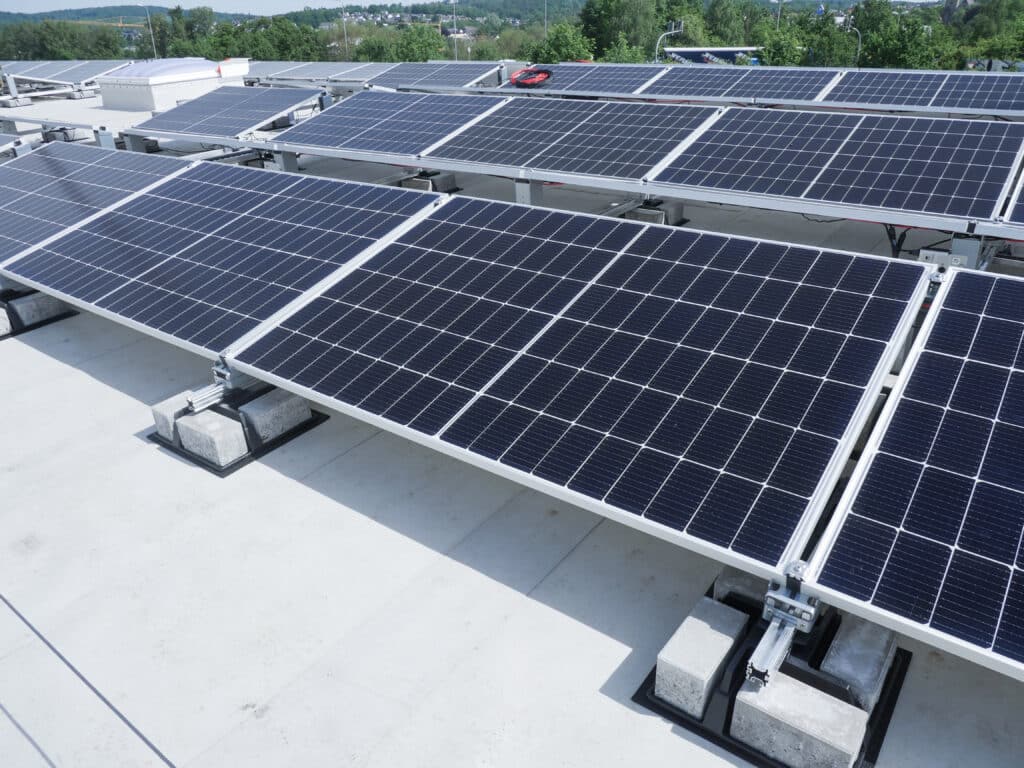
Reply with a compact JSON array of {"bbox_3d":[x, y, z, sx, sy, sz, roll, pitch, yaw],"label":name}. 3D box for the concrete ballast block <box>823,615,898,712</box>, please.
[{"bbox_3d":[0.656,0.538,1.356,0.097,0.102,0.205,17,32,33],"label":"concrete ballast block"}]

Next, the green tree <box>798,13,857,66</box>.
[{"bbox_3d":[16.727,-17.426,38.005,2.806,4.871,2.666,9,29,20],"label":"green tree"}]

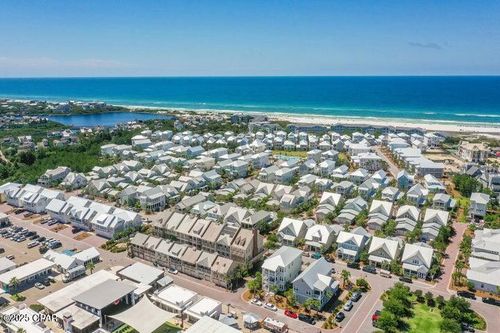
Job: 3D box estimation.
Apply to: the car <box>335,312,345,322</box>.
[{"bbox_3d":[31.460,52.100,134.730,1.880,1.600,4.500,9,16,35],"label":"car"}]

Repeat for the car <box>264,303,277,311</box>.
[{"bbox_3d":[7.440,50.910,140.530,4.750,1.450,1.840,7,15,29],"label":"car"}]

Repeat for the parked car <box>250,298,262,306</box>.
[{"bbox_3d":[2.483,51.685,147.727,4.450,1.600,1.850,8,15,30],"label":"parked car"}]

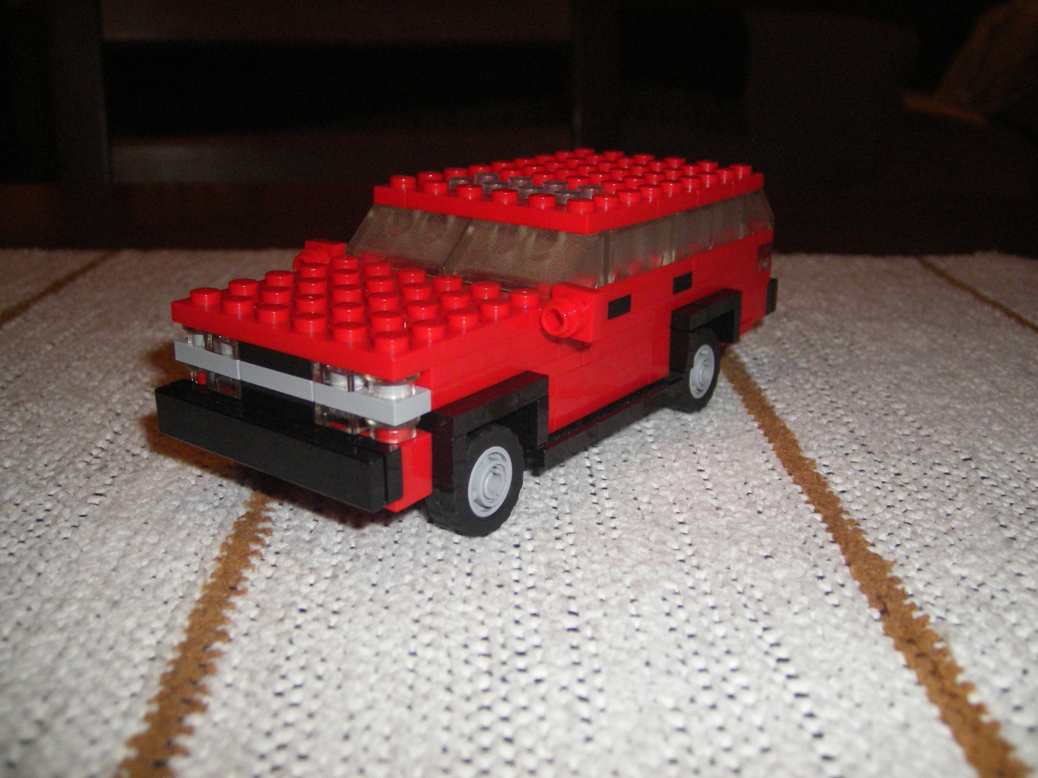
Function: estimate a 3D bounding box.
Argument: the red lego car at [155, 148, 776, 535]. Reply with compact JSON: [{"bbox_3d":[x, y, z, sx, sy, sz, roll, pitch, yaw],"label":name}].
[{"bbox_3d":[0.001,-0.017,0.206,0.064,0.047,0.141,14,23,33],"label":"red lego car"}]

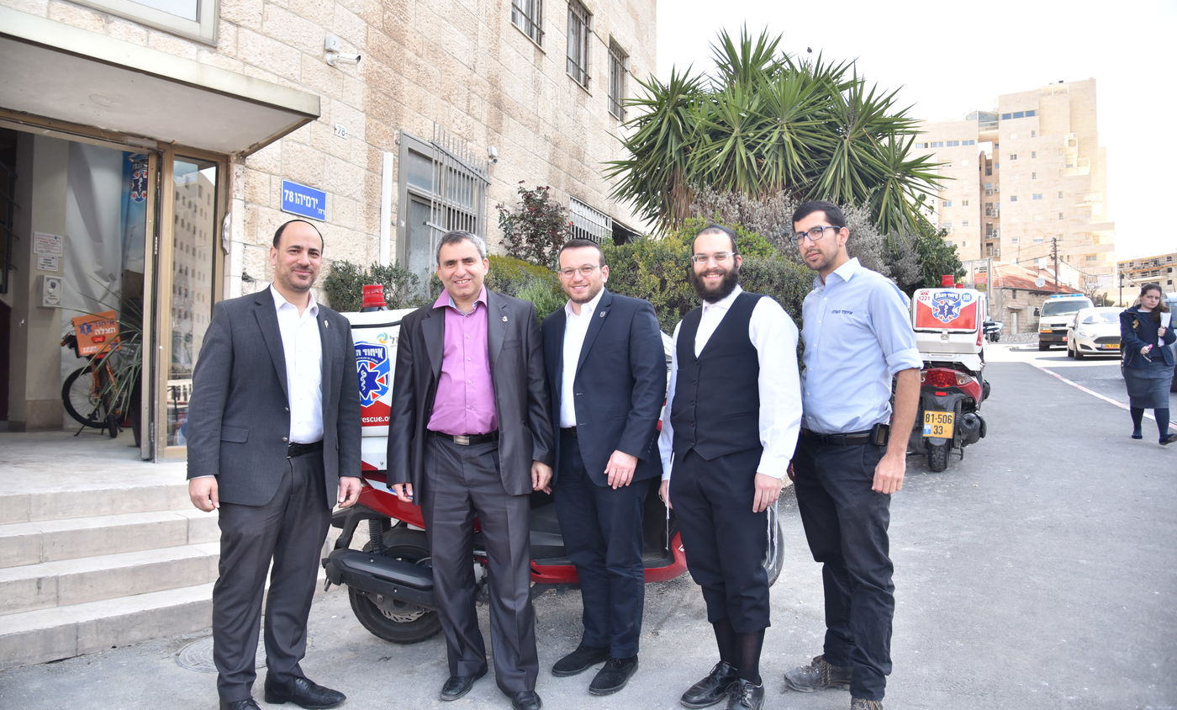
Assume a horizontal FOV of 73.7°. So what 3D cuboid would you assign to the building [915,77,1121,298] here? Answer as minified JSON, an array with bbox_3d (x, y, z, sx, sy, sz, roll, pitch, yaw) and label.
[{"bbox_3d":[65.700,-22.300,122.000,26.000,32.000,18.000,-1,-3,25],"label":"building"}]

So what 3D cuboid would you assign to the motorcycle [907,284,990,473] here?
[{"bbox_3d":[3.100,0.140,6.840,0.740,1.500,2.100,-1,1,28],"label":"motorcycle"}]

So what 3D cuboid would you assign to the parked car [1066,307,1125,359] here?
[{"bbox_3d":[14.850,-0.680,22.800,1.750,1.480,3.970,-1,1,27],"label":"parked car"}]

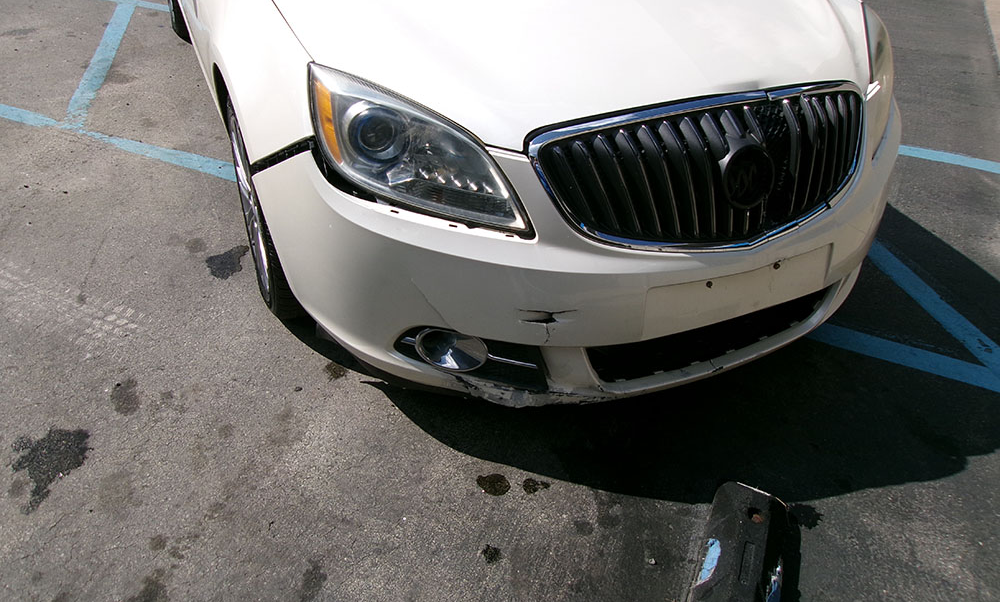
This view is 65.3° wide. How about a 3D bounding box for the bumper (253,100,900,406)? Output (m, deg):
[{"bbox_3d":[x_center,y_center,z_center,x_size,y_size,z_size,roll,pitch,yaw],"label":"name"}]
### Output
[{"bbox_3d":[0.399,-0.181,1.826,1.780,0.550,0.560,-13,39,-20],"label":"bumper"}]

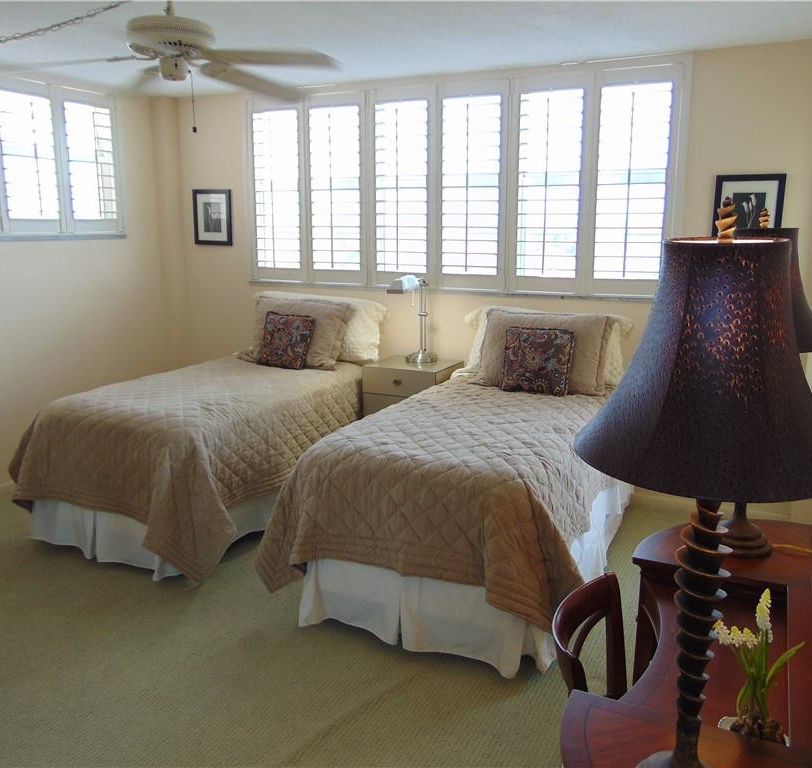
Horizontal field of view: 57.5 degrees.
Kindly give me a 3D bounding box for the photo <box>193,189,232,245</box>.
[{"bbox_3d":[-1.398,-1.198,5.330,0.347,0.390,0.025,6,14,26],"label":"photo"}]

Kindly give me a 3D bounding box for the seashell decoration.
[{"bbox_3d":[0.374,-0.192,0.864,0.028,0.054,0.028,6,14,26],"label":"seashell decoration"}]

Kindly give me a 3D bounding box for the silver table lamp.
[{"bbox_3d":[0.023,-0.400,4.525,0.290,0.525,0.180,-3,12,-13],"label":"silver table lamp"}]

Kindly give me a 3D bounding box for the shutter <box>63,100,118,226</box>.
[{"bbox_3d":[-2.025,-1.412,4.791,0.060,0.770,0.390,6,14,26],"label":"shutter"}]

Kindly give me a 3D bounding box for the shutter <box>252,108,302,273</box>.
[{"bbox_3d":[-0.852,-1.264,4.919,0.329,1.071,0.060,6,13,24],"label":"shutter"}]

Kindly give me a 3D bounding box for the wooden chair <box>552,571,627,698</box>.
[{"bbox_3d":[0.522,0.862,1.511,0.470,0.800,0.440,6,13,24],"label":"wooden chair"}]

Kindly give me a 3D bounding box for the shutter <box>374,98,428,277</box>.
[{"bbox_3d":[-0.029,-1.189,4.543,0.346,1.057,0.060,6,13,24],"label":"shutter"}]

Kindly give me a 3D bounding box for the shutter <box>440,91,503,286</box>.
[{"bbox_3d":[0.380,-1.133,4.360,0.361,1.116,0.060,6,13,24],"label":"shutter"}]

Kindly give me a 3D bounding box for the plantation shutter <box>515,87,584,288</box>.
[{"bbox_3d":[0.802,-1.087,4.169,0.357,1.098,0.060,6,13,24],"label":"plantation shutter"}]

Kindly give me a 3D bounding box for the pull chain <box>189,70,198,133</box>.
[{"bbox_3d":[-0.732,-0.967,2.534,0.020,0.199,0.020,6,13,24],"label":"pull chain"}]

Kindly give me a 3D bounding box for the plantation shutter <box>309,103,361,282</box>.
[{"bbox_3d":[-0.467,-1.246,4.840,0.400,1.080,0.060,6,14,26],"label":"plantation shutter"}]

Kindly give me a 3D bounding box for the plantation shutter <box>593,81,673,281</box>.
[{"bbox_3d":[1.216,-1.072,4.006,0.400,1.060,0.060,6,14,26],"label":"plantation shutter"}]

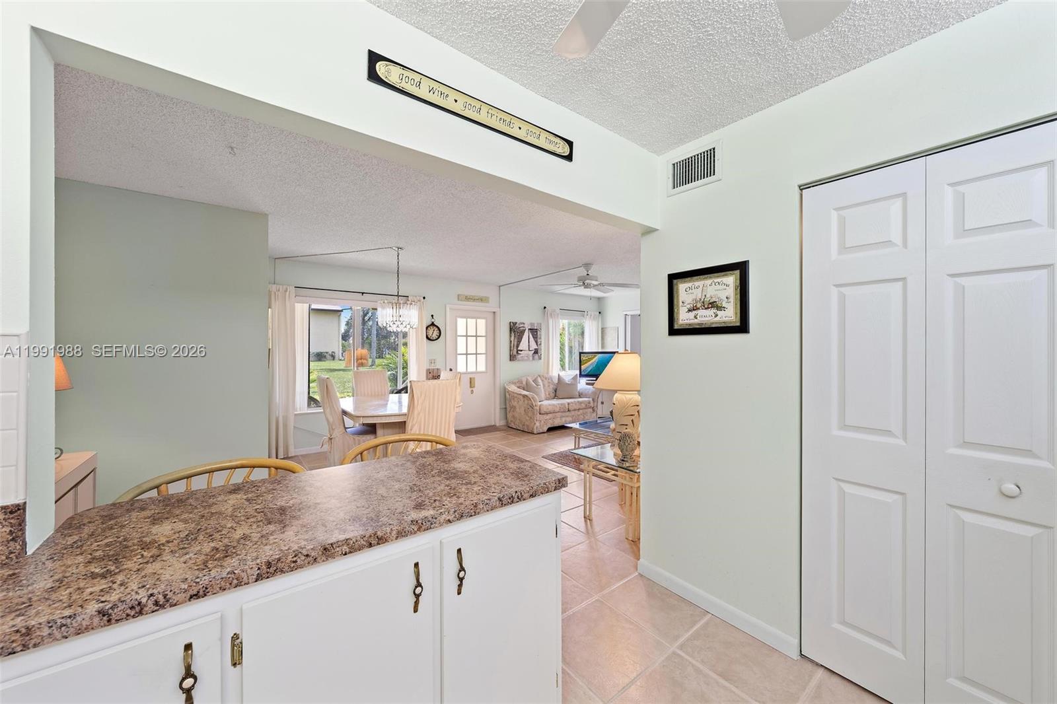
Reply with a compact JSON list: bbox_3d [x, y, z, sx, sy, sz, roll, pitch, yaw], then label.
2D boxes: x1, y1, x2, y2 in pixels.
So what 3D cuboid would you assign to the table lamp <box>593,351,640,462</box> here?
[{"bbox_3d":[0.758,0.386,2.932,0.520,0.810,0.520,0,0,-37],"label":"table lamp"}]

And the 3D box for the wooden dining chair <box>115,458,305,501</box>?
[{"bbox_3d":[-0.966,0.866,1.203,0.530,0.930,0.540,0,0,-37],"label":"wooden dining chair"}]

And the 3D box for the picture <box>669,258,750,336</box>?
[{"bbox_3d":[0.913,-0.258,1.954,0.025,0.342,0.420,0,0,-37],"label":"picture"}]

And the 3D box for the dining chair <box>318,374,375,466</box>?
[{"bbox_3d":[-1.888,0.792,4.084,0.620,1.070,0.480,0,0,-37],"label":"dining chair"}]

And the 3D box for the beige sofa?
[{"bbox_3d":[0.496,0.881,6.927,1.650,0.880,0.840,0,0,-37],"label":"beige sofa"}]

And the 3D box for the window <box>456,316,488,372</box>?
[{"bbox_3d":[-0.936,-0.117,6.459,0.590,0.930,0.050,0,0,-37],"label":"window"}]

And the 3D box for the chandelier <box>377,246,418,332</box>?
[{"bbox_3d":[-1.440,-0.693,4.236,0.450,0.950,0.450,0,0,-37],"label":"chandelier"}]

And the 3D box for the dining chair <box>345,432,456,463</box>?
[{"bbox_3d":[-0.511,0.863,1.595,0.530,0.930,0.540,0,0,-37],"label":"dining chair"}]

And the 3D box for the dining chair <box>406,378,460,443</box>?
[{"bbox_3d":[-1.032,0.793,3.706,0.480,1.070,0.620,0,0,-37],"label":"dining chair"}]

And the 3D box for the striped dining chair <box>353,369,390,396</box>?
[{"bbox_3d":[-1.949,0.783,4.933,0.460,1.065,0.580,0,0,-37],"label":"striped dining chair"}]

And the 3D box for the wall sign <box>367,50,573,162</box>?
[{"bbox_3d":[-0.153,-0.913,1.486,0.900,0.098,0.020,0,0,-37],"label":"wall sign"}]

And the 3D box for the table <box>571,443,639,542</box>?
[{"bbox_3d":[0.799,1.056,2.994,0.660,0.530,0.660,0,0,-37],"label":"table"}]

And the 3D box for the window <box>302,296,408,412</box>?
[{"bbox_3d":[-2.385,0.030,5.326,1.480,1.450,0.100,0,0,-37],"label":"window"}]

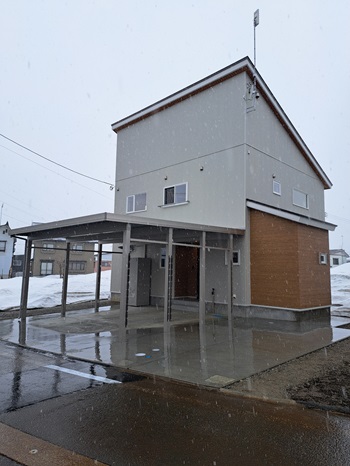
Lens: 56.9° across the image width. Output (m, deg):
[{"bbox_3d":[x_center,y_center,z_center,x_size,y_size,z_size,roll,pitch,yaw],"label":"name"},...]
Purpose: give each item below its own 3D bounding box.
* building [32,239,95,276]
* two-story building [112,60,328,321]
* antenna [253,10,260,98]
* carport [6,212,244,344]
[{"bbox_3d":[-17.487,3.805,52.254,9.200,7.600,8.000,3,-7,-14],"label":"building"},{"bbox_3d":[3.032,-1.134,16.802,10.179,9.423,8.554,-6,-10,44],"label":"two-story building"},{"bbox_3d":[3.079,-6.839,12.268,0.250,3.557,0.230,6,-9,-35],"label":"antenna"},{"bbox_3d":[-1.634,1.491,11.257,6.009,3.043,5.880,-6,-10,44],"label":"carport"}]

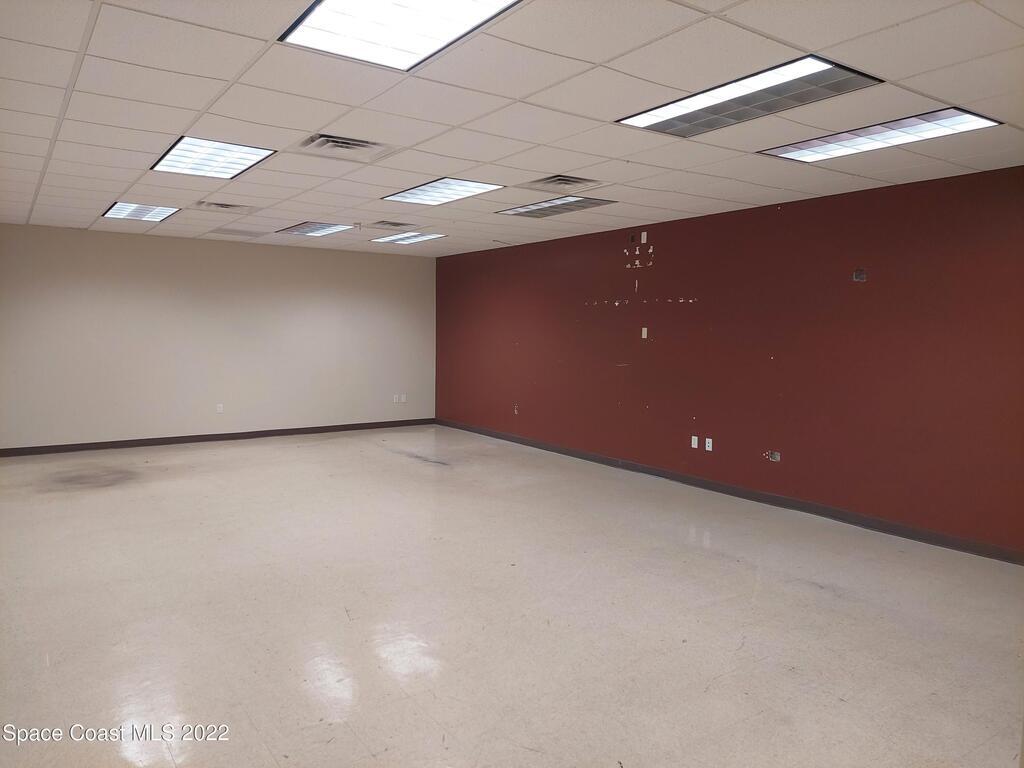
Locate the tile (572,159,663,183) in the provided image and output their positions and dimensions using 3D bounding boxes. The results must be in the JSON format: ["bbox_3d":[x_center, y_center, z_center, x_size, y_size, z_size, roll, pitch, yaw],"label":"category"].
[{"bbox_3d":[0.762,-1.571,5.194,0.597,0.030,0.597,-3,6,-35],"label":"tile"}]

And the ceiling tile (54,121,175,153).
[{"bbox_3d":[-2.441,-1.525,4.391,0.600,0.020,0.600,-3,6,-35],"label":"ceiling tile"}]

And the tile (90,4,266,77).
[{"bbox_3d":[-1.406,-1.414,2.957,0.598,0.020,0.598,-3,6,-35],"label":"tile"}]

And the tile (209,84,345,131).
[{"bbox_3d":[-1.251,-1.477,3.812,0.598,0.020,0.598,-3,6,-35],"label":"tile"}]

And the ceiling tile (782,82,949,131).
[{"bbox_3d":[1.826,-1.441,3.712,0.598,0.020,0.598,-3,6,-35],"label":"ceiling tile"}]

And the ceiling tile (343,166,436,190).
[{"bbox_3d":[-0.944,-1.617,5.514,0.597,0.030,0.597,-3,6,-35],"label":"ceiling tile"}]

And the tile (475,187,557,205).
[{"bbox_3d":[0.047,-1.647,6.152,0.600,0.020,0.600,-3,6,-35],"label":"tile"}]

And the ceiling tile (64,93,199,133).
[{"bbox_3d":[-2.112,-1.509,3.941,0.597,0.030,0.597,-3,6,-35],"label":"ceiling tile"}]

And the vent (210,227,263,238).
[{"bbox_3d":[-3.469,-1.946,9.038,0.580,0.030,0.580,-3,6,-35],"label":"vent"}]

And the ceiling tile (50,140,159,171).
[{"bbox_3d":[-2.824,-1.594,4.937,0.598,0.020,0.598,-3,6,-35],"label":"ceiling tile"}]

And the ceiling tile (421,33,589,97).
[{"bbox_3d":[-0.043,-1.412,3.150,0.597,0.030,0.597,-3,6,-35],"label":"ceiling tile"}]

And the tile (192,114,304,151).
[{"bbox_3d":[-1.590,-1.503,4.248,0.600,0.020,0.600,-3,6,-35],"label":"tile"}]

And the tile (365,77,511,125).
[{"bbox_3d":[-0.387,-1.434,3.609,0.600,0.020,0.600,-3,6,-35],"label":"tile"}]

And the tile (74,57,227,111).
[{"bbox_3d":[-1.760,-1.458,3.453,0.598,0.020,0.598,-3,6,-35],"label":"tile"}]

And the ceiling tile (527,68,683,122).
[{"bbox_3d":[0.460,-1.435,3.499,0.597,0.030,0.597,-3,6,-35],"label":"ceiling tile"}]

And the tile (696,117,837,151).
[{"bbox_3d":[1.478,-1.485,4.200,0.597,0.030,0.597,-3,6,-35],"label":"tile"}]

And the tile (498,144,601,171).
[{"bbox_3d":[0.257,-1.542,4.867,0.598,0.020,0.598,-3,6,-35],"label":"tile"}]

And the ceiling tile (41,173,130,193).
[{"bbox_3d":[-3.533,-1.684,5.926,0.598,0.020,0.598,-3,6,-35],"label":"ceiling tile"}]

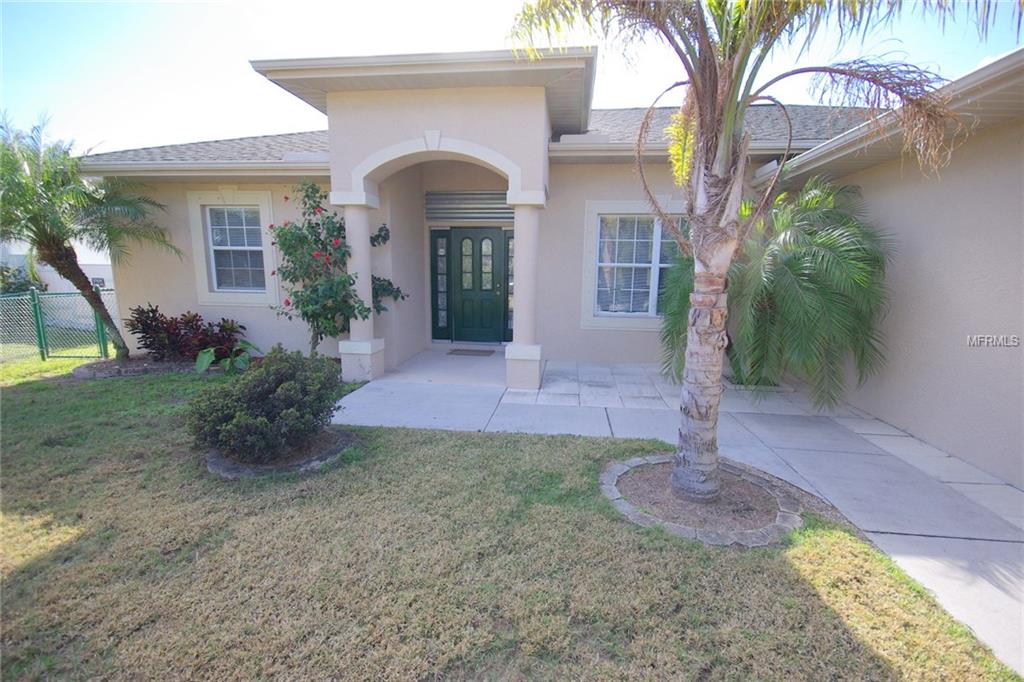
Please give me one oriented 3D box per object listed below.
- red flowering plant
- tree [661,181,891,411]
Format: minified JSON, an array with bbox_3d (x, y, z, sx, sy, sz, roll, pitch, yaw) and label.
[{"bbox_3d":[-2.138,-0.763,5.243,1.600,2.220,1.000,2,10,8],"label":"red flowering plant"},{"bbox_3d":[2.699,-0.583,4.822,1.850,2.320,1.850,2,10,8],"label":"tree"}]

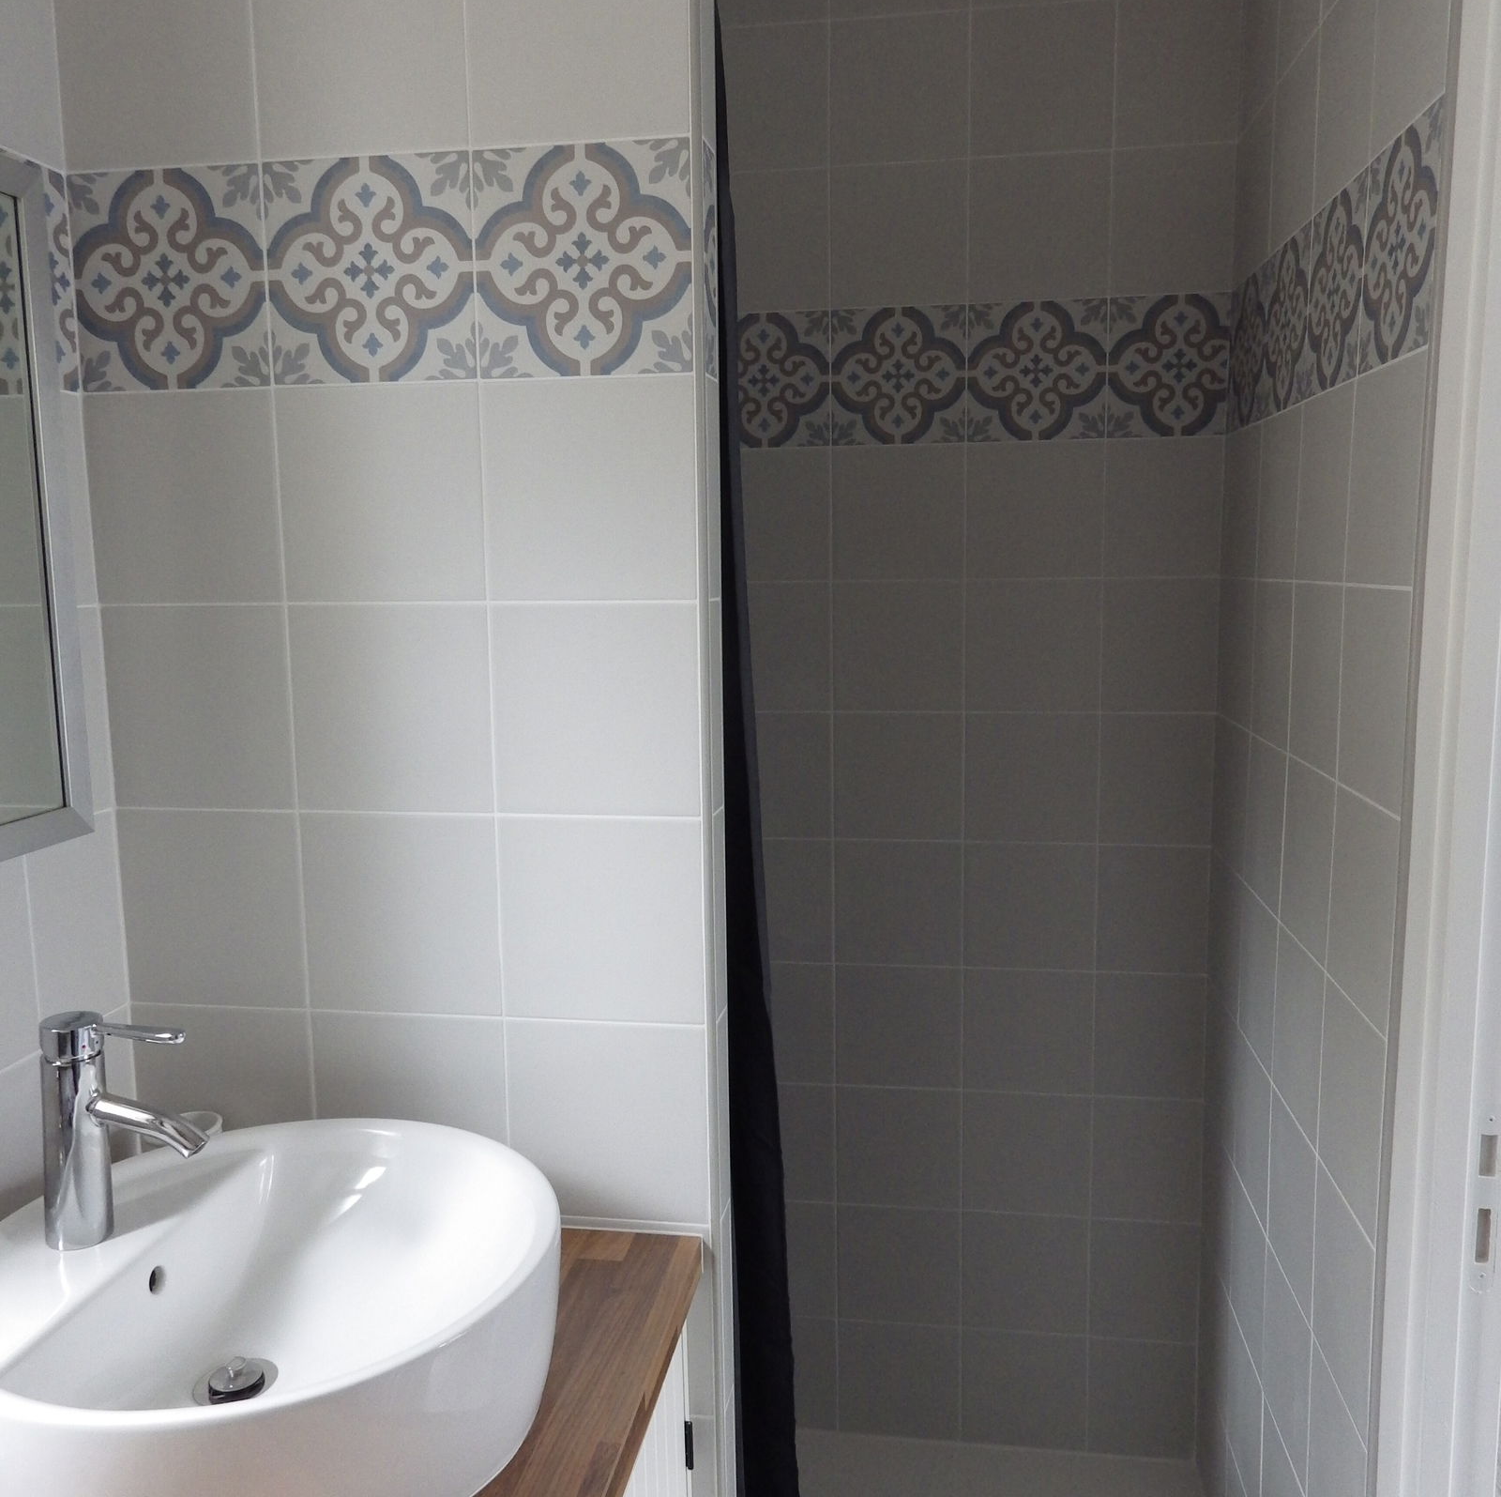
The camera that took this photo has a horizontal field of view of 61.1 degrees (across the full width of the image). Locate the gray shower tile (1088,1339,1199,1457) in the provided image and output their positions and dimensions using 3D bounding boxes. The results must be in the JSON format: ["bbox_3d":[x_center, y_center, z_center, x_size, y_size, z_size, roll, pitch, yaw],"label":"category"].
[{"bbox_3d":[0.623,1.038,2.036,0.168,0.200,0.010,0,8,8],"label":"gray shower tile"}]

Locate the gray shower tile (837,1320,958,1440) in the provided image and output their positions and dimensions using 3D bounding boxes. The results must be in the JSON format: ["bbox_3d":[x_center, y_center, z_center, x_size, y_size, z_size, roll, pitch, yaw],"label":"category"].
[{"bbox_3d":[0.245,1.046,2.116,0.200,0.200,0.010,0,8,9],"label":"gray shower tile"}]

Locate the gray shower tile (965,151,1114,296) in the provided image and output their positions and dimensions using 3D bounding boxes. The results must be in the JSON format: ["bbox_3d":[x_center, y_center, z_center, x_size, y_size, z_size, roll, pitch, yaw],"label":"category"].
[{"bbox_3d":[0.416,-0.748,1.830,0.200,0.200,0.010,0,8,8],"label":"gray shower tile"}]

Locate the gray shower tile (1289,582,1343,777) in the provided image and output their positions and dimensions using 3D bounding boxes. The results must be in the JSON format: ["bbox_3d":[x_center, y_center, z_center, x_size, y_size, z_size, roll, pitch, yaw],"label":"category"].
[{"bbox_3d":[0.624,-0.079,1.396,0.010,0.200,0.200,0,7,9],"label":"gray shower tile"}]

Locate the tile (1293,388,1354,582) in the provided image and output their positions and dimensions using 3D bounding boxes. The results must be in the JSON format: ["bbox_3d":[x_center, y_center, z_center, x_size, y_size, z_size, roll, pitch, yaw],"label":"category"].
[{"bbox_3d":[0.611,-0.275,1.344,0.010,0.200,0.200,0,8,9],"label":"tile"}]

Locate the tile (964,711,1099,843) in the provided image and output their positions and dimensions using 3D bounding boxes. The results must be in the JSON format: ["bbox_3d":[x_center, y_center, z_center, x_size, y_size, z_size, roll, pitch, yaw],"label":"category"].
[{"bbox_3d":[0.430,0.046,1.948,0.201,0.200,0.010,0,7,8],"label":"tile"}]

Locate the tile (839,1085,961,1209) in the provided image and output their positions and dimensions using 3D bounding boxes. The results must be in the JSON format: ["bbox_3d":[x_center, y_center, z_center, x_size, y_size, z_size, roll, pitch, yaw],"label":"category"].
[{"bbox_3d":[0.241,0.647,2.067,0.200,0.200,0.010,0,7,9],"label":"tile"}]

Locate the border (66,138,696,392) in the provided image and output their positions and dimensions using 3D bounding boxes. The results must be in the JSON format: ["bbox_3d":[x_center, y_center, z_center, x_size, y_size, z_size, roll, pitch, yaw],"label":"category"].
[{"bbox_3d":[-0.342,-0.434,1.161,0.592,0.200,0.010,1,8,8],"label":"border"}]

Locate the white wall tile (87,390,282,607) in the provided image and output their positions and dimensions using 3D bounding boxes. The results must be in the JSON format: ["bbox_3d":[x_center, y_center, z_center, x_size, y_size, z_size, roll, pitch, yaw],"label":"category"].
[{"bbox_3d":[-0.546,-0.239,1.234,0.196,0.200,0.010,0,7,9],"label":"white wall tile"}]

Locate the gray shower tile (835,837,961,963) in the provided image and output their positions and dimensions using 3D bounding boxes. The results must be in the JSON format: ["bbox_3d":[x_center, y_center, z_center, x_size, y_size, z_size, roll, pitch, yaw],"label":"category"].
[{"bbox_3d":[0.233,0.244,2.004,0.200,0.200,0.010,0,7,8],"label":"gray shower tile"}]

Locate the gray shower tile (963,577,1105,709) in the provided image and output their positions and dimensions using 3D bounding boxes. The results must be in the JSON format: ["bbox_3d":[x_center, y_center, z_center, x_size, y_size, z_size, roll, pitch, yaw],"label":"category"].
[{"bbox_3d":[0.428,-0.154,1.926,0.200,0.200,0.010,0,7,8],"label":"gray shower tile"}]

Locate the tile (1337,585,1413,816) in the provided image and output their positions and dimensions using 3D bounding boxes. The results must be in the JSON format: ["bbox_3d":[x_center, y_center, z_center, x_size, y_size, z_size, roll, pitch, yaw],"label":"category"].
[{"bbox_3d":[0.592,-0.051,1.200,0.010,0.200,0.192,0,7,10],"label":"tile"}]

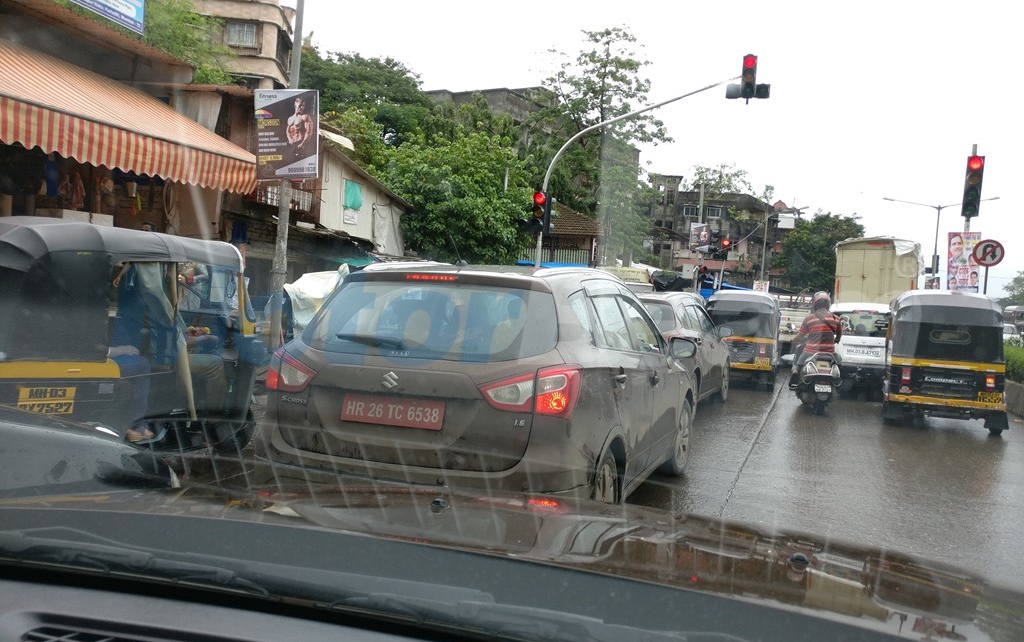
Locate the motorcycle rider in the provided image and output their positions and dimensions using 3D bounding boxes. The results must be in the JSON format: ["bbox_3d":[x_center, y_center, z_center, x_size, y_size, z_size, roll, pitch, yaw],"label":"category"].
[{"bbox_3d":[4.342,0.279,11.850,0.720,1.420,0.750,4,2,21],"label":"motorcycle rider"}]

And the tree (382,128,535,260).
[{"bbox_3d":[-1.687,-2.114,21.579,4.200,5.619,4.000,4,2,20],"label":"tree"}]

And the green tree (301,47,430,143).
[{"bbox_3d":[-6.426,-5.591,34.159,6.600,11.373,6.600,4,2,20],"label":"green tree"}]

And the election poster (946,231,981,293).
[{"bbox_3d":[8.895,-1.141,16.300,0.620,1.230,0.040,4,2,21],"label":"election poster"}]

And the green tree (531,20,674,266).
[{"bbox_3d":[2.818,-4.807,29.154,5.200,11.027,5.000,4,2,20],"label":"green tree"}]

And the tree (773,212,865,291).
[{"bbox_3d":[19.046,-2.963,52.108,6.000,7.710,6.000,4,2,20],"label":"tree"}]

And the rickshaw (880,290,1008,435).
[{"bbox_3d":[5.563,0.512,10.890,1.300,1.710,2.630,4,2,21],"label":"rickshaw"}]

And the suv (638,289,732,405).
[{"bbox_3d":[1.821,0.400,11.261,1.800,1.590,4.300,4,2,21],"label":"suv"}]

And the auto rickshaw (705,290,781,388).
[{"bbox_3d":[4.322,0.323,15.391,1.300,1.710,2.630,4,2,20],"label":"auto rickshaw"}]

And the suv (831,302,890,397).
[{"bbox_3d":[6.183,0.440,14.760,1.530,1.700,3.650,4,2,20],"label":"suv"}]

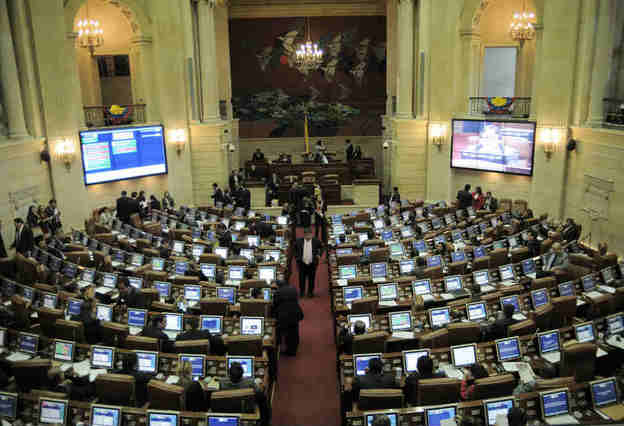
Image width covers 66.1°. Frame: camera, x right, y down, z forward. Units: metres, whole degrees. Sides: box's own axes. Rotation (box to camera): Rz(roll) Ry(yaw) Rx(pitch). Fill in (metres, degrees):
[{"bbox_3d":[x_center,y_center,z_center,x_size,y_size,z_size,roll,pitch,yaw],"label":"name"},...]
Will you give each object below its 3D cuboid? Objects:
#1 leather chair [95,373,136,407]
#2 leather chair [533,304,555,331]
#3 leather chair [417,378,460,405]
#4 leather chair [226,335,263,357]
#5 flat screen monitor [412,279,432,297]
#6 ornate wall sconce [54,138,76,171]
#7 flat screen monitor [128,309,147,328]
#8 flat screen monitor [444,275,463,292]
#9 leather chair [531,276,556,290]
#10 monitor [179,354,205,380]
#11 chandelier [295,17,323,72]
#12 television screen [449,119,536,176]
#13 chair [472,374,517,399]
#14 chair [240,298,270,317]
[{"bbox_3d":[-2.505,2.577,6.625,0.600,1.080,0.620,1,13,8],"label":"leather chair"},{"bbox_3d":[3.873,2.143,8.643,0.600,1.050,0.620,-7,13,-27],"label":"leather chair"},{"bbox_3d":[1.542,2.492,6.275,0.610,1.030,0.650,-2,13,-4],"label":"leather chair"},{"bbox_3d":[-1.062,2.421,7.827,0.600,1.050,0.620,-2,12,-3],"label":"leather chair"},{"bbox_3d":[2.370,1.599,10.277,0.395,0.335,0.085,-4,-2,-12],"label":"flat screen monitor"},{"bbox_3d":[-9.040,-2.127,17.591,0.620,1.130,0.330,-9,14,-33],"label":"ornate wall sconce"},{"bbox_3d":[-3.298,1.981,9.032,0.395,0.335,0.085,3,-2,18],"label":"flat screen monitor"},{"bbox_3d":[2.968,1.512,10.069,0.405,0.345,0.060,-4,2,-15],"label":"flat screen monitor"},{"bbox_3d":[4.619,1.824,10.111,0.600,1.050,0.620,-5,12,-18],"label":"leather chair"},{"bbox_3d":[-1.636,2.099,6.560,0.375,0.295,0.060,1,-11,8],"label":"monitor"},{"bbox_3d":[-0.154,-6.386,18.396,1.055,1.920,1.055,-1,12,0],"label":"chandelier"},{"bbox_3d":[6.196,-2.297,16.585,0.100,1.761,3.128,-13,18,-36],"label":"television screen"},{"bbox_3d":[2.541,2.743,7.066,0.610,1.040,0.640,-3,12,-9],"label":"chair"},{"bbox_3d":[-0.933,1.983,8.818,0.610,1.030,0.650,0,13,8],"label":"chair"}]

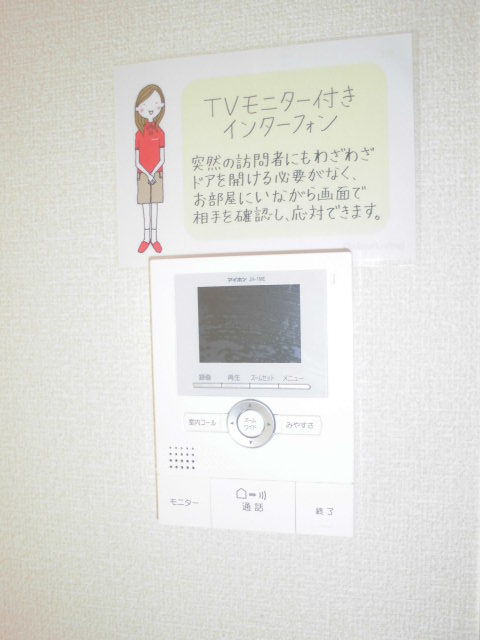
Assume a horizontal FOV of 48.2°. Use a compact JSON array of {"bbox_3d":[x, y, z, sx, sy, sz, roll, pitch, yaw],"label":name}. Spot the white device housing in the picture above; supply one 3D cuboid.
[{"bbox_3d":[0.009,0.052,0.383,0.139,0.192,0.025,-1,2,11],"label":"white device housing"}]

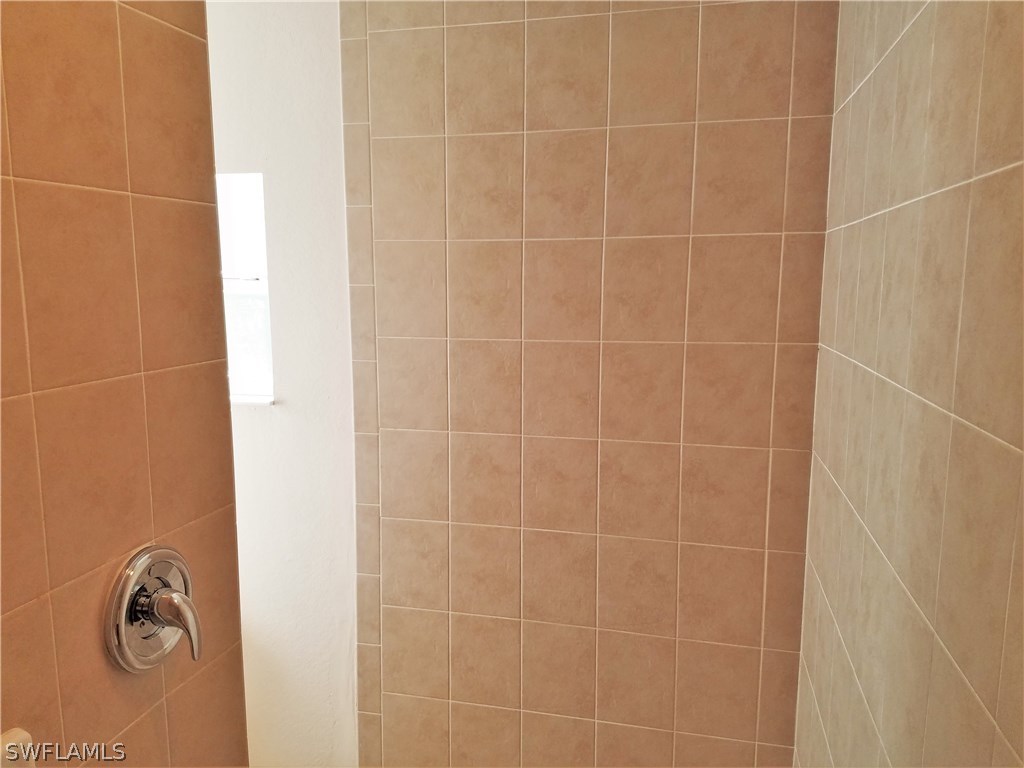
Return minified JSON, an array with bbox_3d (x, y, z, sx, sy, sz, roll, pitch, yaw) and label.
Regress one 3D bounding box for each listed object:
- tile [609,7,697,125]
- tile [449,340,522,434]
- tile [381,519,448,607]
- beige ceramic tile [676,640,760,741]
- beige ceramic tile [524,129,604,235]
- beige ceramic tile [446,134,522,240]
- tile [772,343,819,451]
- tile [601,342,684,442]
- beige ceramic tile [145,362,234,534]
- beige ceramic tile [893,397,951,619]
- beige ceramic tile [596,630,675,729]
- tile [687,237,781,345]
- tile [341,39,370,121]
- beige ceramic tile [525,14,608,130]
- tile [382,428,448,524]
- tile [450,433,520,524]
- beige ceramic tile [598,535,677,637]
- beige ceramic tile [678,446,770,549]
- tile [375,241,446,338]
[{"bbox_3d":[0.329,-0.732,1.786,0.200,0.250,0.010,2,9,14],"label":"tile"},{"bbox_3d":[-0.067,0.009,2.006,0.201,0.252,0.009,2,8,14],"label":"tile"},{"bbox_3d":[-0.266,0.501,2.133,0.201,0.251,0.009,2,8,14],"label":"tile"},{"bbox_3d":[0.526,0.783,1.967,0.201,0.252,0.009,2,8,14],"label":"beige ceramic tile"},{"bbox_3d":[0.130,-0.483,1.873,0.200,0.250,0.010,2,9,14],"label":"beige ceramic tile"},{"bbox_3d":[-0.066,-0.495,1.929,0.200,0.251,0.010,2,8,13],"label":"beige ceramic tile"},{"bbox_3d":[0.666,0.032,1.810,0.091,0.249,0.010,2,9,14],"label":"tile"},{"bbox_3d":[0.323,0.021,1.909,0.201,0.252,0.009,2,8,14],"label":"tile"},{"bbox_3d":[-0.519,0.098,1.243,0.009,0.252,0.202,2,8,12],"label":"beige ceramic tile"},{"bbox_3d":[0.514,0.149,0.956,0.010,0.250,0.192,2,8,13],"label":"beige ceramic tile"},{"bbox_3d":[0.327,0.775,2.016,0.201,0.252,0.009,2,8,14],"label":"beige ceramic tile"},{"bbox_3d":[0.522,-0.221,1.811,0.200,0.250,0.010,2,9,14],"label":"tile"},{"bbox_3d":[-0.398,-0.773,1.971,0.072,0.200,0.010,2,8,13],"label":"tile"},{"bbox_3d":[0.133,-0.742,1.848,0.201,0.252,0.009,2,8,14],"label":"beige ceramic tile"},{"bbox_3d":[-0.262,0.249,2.089,0.201,0.252,0.009,2,8,14],"label":"tile"},{"bbox_3d":[-0.068,0.255,2.048,0.201,0.251,0.009,2,8,14],"label":"tile"},{"bbox_3d":[0.325,0.521,1.973,0.200,0.251,0.010,2,8,13],"label":"beige ceramic tile"},{"bbox_3d":[0.519,0.275,1.879,0.200,0.250,0.010,2,8,14],"label":"beige ceramic tile"},{"bbox_3d":[-0.262,-0.249,2.010,0.200,0.251,0.010,2,8,13],"label":"tile"}]

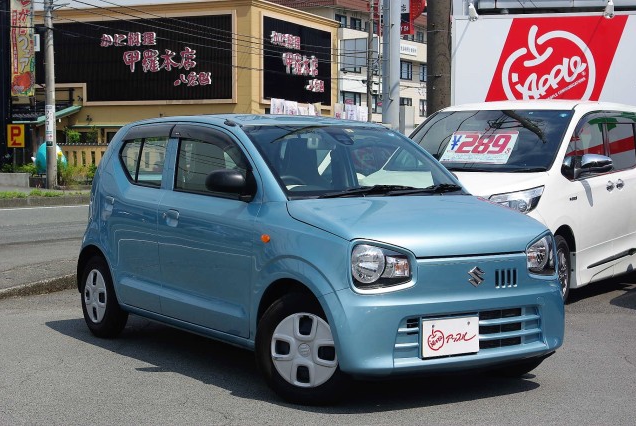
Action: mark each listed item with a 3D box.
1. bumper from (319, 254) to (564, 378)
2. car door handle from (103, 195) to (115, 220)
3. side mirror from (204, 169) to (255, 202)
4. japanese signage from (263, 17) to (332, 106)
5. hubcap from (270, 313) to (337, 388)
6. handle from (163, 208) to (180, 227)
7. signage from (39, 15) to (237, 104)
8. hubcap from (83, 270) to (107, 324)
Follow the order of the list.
[{"bbox_3d":[0.699,0.462,5.432,1.460,0.545,0.320,-1,3,-33],"label":"bumper"},{"bbox_3d":[-1.318,-0.033,7.171,0.045,0.140,0.140,-2,3,-33],"label":"car door handle"},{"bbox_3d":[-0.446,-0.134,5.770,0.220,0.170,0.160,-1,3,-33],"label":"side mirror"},{"bbox_3d":[-0.916,-7.609,58.177,0.200,4.030,8.550,1,3,23],"label":"japanese signage"},{"bbox_3d":[-0.051,0.644,5.365,0.356,0.356,0.060,2,3,27],"label":"hubcap"},{"bbox_3d":[-0.815,0.028,6.445,0.055,0.100,0.180,-1,3,-33],"label":"handle"},{"bbox_3d":[-9.166,-7.431,55.570,11.250,3.980,0.200,1,3,23],"label":"signage"},{"bbox_3d":[-1.426,0.545,7.456,0.060,0.356,0.356,-1,3,-33],"label":"hubcap"}]

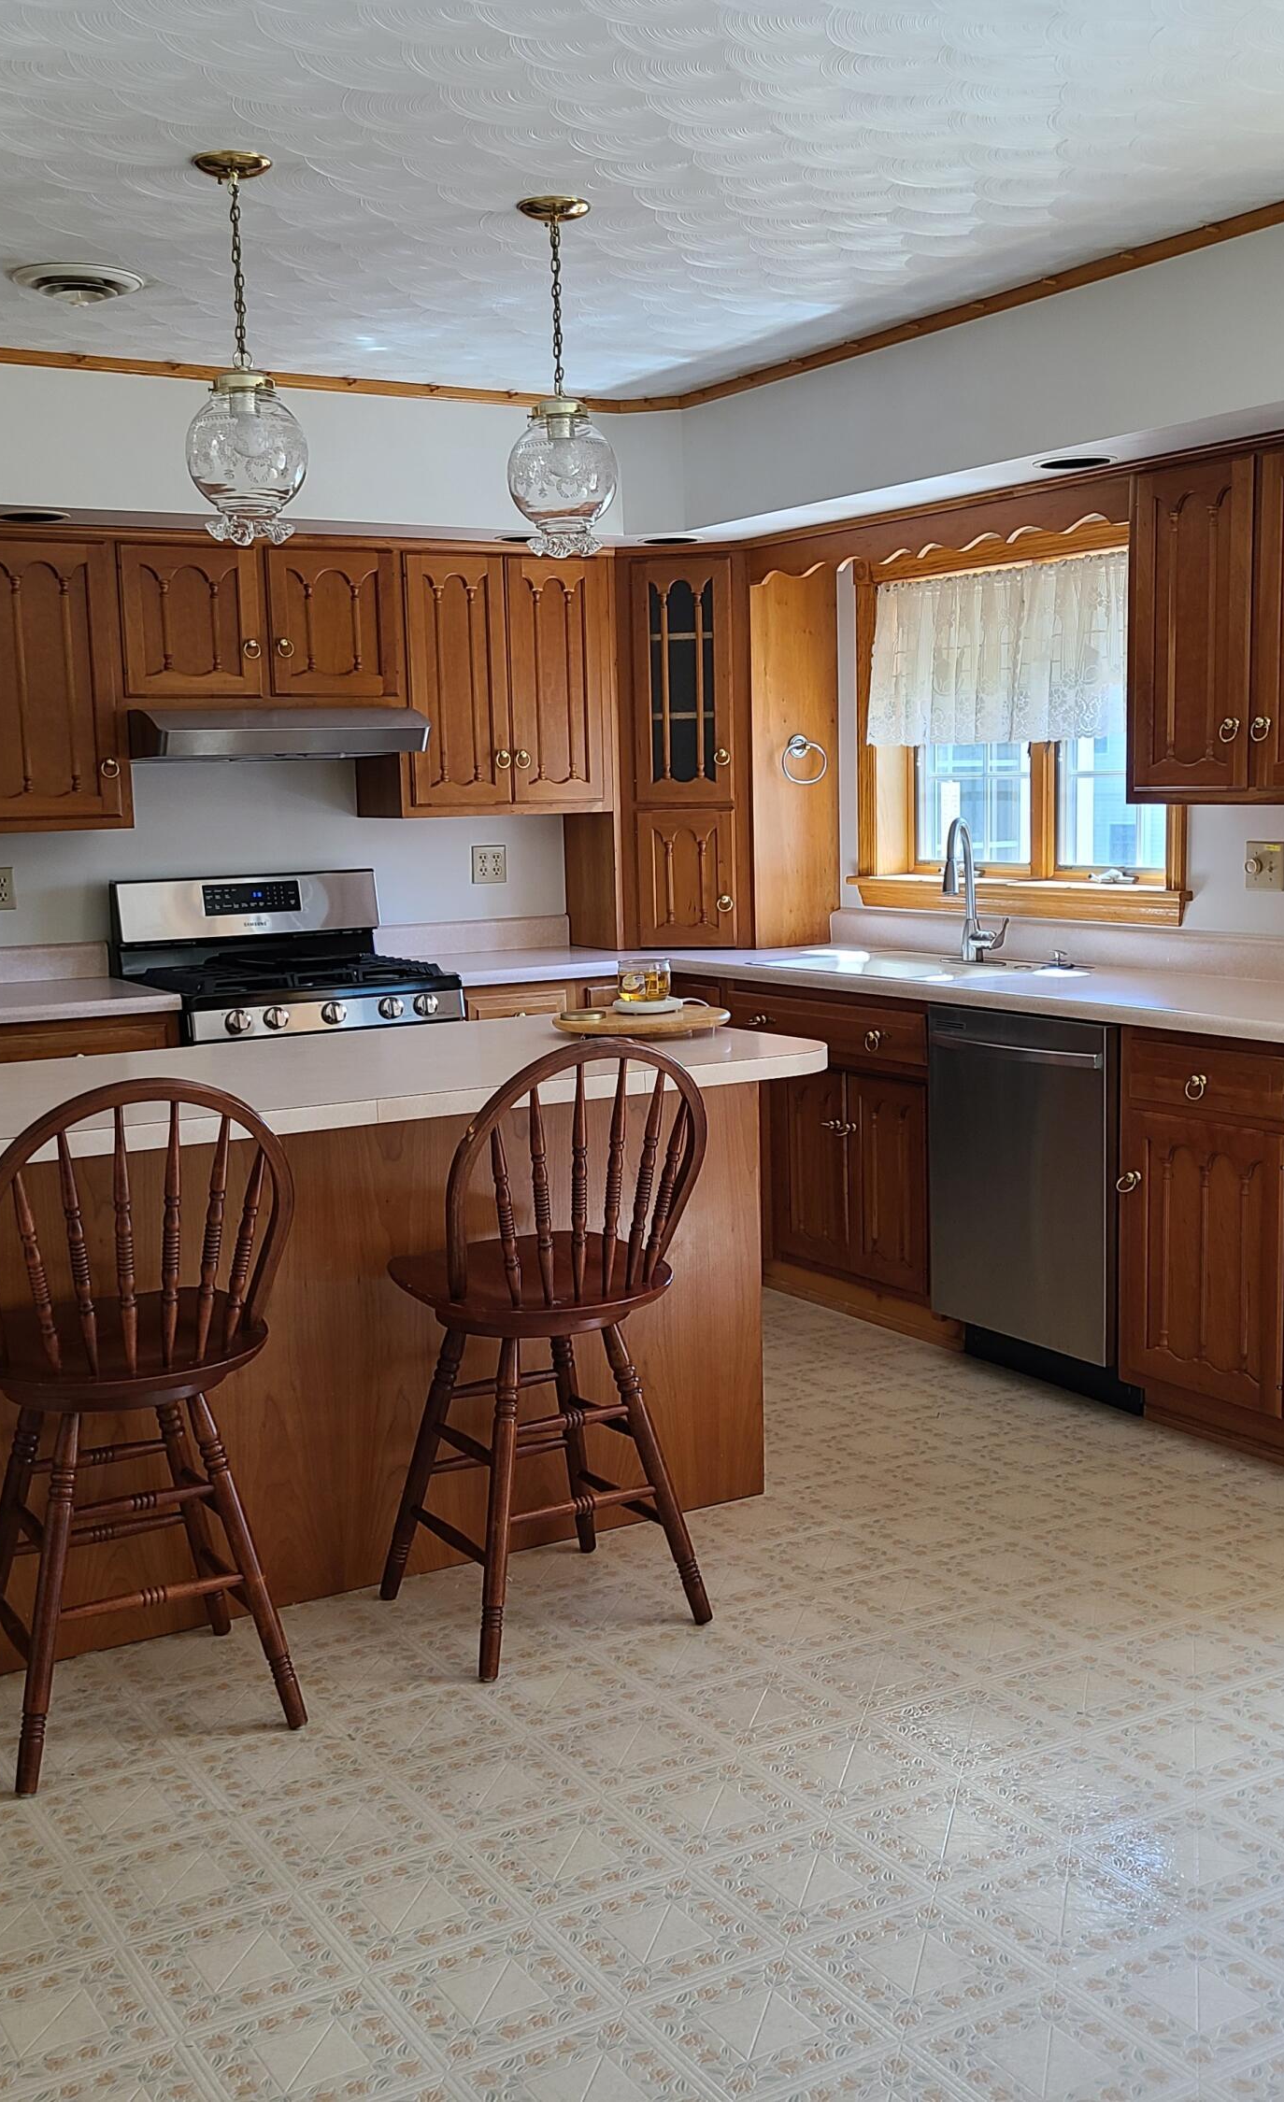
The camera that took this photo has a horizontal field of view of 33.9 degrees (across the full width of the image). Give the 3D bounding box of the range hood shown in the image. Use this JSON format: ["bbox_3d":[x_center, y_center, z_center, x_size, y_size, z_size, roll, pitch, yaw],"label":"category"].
[{"bbox_3d":[-1.008,-0.852,5.613,0.760,0.142,0.541,-6,8,-30],"label":"range hood"}]

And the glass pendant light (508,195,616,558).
[{"bbox_3d":[-0.148,-1.212,3.801,0.202,0.628,0.202,-1,7,0],"label":"glass pendant light"}]

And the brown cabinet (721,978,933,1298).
[{"bbox_3d":[0.736,0.220,5.579,0.610,0.812,0.930,-6,8,-30],"label":"brown cabinet"}]

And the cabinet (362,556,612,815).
[{"bbox_3d":[-0.444,-1.041,6.006,0.668,0.737,0.335,-6,8,-30],"label":"cabinet"}]

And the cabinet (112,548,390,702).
[{"bbox_3d":[-1.067,-1.143,5.668,0.770,0.434,0.331,-6,8,-30],"label":"cabinet"}]

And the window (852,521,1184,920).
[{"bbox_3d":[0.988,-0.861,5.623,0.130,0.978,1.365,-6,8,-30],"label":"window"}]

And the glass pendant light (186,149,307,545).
[{"bbox_3d":[-0.674,-1.175,3.541,0.203,0.620,0.203,-6,8,-30],"label":"glass pendant light"}]

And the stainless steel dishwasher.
[{"bbox_3d":[1.110,0.293,4.960,0.622,0.800,0.623,-6,8,-30],"label":"stainless steel dishwasher"}]

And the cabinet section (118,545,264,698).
[{"bbox_3d":[-1.247,-1.123,5.578,0.366,0.384,0.344,-6,9,-30],"label":"cabinet section"}]

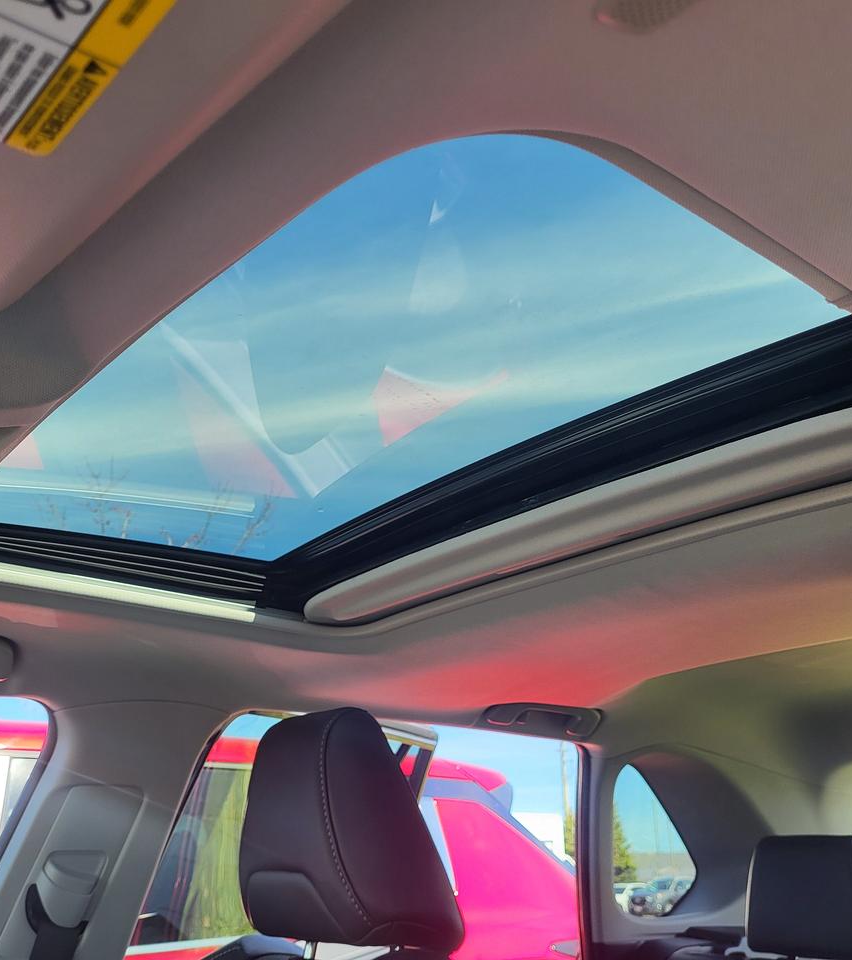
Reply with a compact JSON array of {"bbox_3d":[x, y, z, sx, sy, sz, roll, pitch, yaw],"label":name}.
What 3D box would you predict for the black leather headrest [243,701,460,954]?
[{"bbox_3d":[-0.092,0.390,1.080,0.145,0.225,0.250,17,-28,-40],"label":"black leather headrest"}]

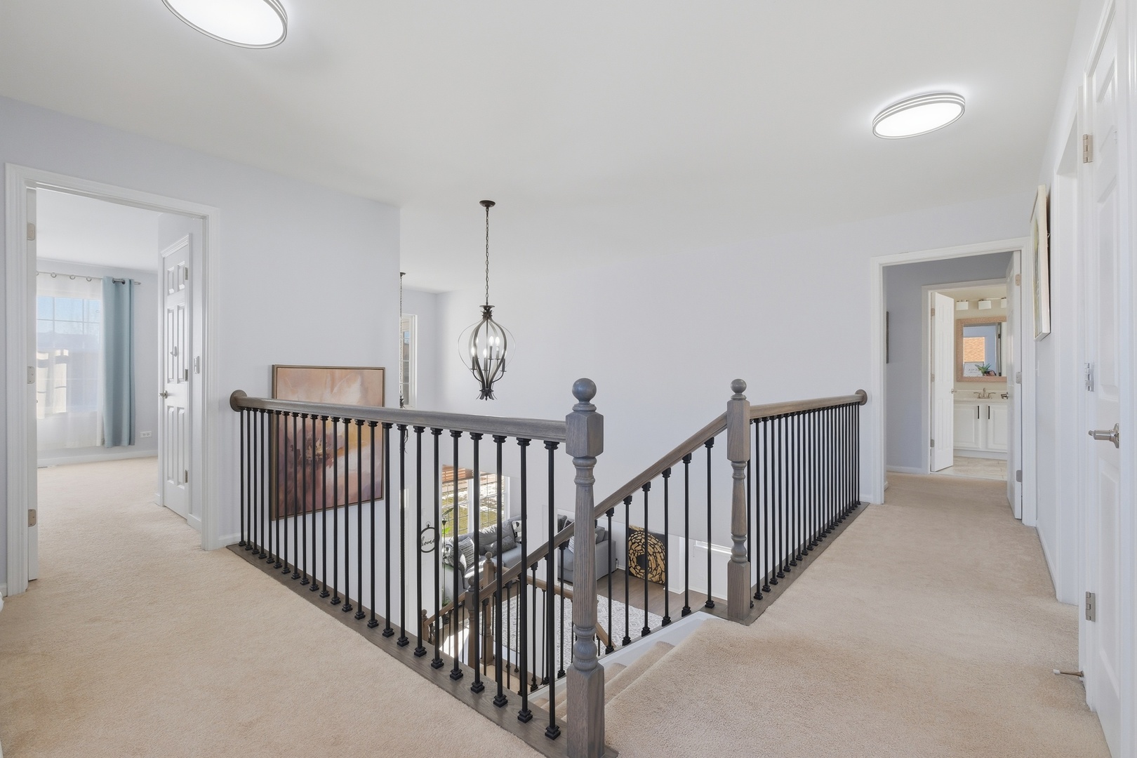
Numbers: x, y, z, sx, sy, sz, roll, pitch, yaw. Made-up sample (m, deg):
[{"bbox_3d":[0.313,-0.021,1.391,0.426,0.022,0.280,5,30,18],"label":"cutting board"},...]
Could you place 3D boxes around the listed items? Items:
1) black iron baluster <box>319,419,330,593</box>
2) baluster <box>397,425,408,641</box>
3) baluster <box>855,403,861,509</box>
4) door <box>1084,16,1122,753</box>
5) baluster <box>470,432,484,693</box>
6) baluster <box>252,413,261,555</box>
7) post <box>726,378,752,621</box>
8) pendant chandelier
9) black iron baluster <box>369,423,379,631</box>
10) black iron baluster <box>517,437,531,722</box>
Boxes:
[{"bbox_3d":[-1.182,0.616,2.300,0.032,0.869,0.032,0,0,38],"label":"black iron baluster"},{"bbox_3d":[-0.657,0.616,1.884,0.032,0.869,0.032,0,0,38],"label":"baluster"},{"bbox_3d":[2.440,0.620,3.990,0.033,0.870,0.033,0,0,42],"label":"baluster"},{"bbox_3d":[1.565,0.032,1.353,0.038,2.032,0.505,0,0,41],"label":"door"},{"bbox_3d":[-0.312,0.620,1.615,0.033,0.870,0.033,0,0,39],"label":"baluster"},{"bbox_3d":[-1.882,0.616,2.852,0.032,0.869,0.032,0,0,38],"label":"baluster"},{"bbox_3d":[0.757,0.522,2.098,0.072,1.046,0.072,0,0,42],"label":"post"},{"bbox_3d":[-0.634,-0.609,3.696,0.430,1.551,0.430,0,0,0],"label":"pendant chandelier"},{"bbox_3d":[-0.834,0.620,2.031,0.033,0.870,0.033,0,0,39],"label":"black iron baluster"},{"bbox_3d":[-0.129,0.610,1.454,0.031,0.861,0.031,0,0,38],"label":"black iron baluster"}]

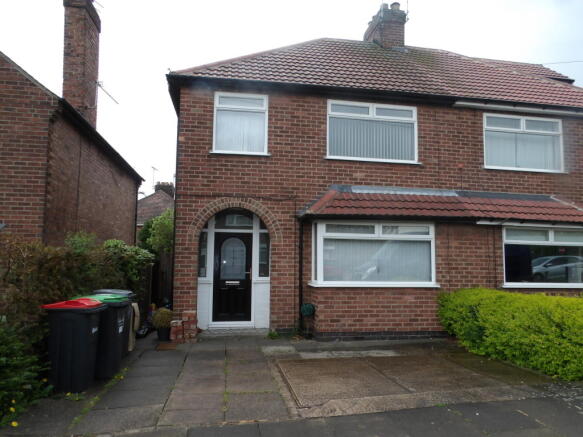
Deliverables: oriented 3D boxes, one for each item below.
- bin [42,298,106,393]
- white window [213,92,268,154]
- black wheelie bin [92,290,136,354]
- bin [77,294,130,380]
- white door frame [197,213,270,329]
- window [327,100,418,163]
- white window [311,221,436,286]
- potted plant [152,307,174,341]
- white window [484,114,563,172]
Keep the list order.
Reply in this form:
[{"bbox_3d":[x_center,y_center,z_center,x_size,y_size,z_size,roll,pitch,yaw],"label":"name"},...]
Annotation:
[{"bbox_3d":[-2.628,1.488,4.876,0.630,1.060,0.530,1,-5,-2],"label":"bin"},{"bbox_3d":[-1.051,-1.959,8.438,1.143,1.298,0.120,2,-5,-10],"label":"white window"},{"bbox_3d":[-2.801,1.626,6.362,0.620,1.050,0.530,2,-5,-7],"label":"black wheelie bin"},{"bbox_3d":[-2.576,1.541,5.441,0.640,1.060,0.540,1,-5,-6],"label":"bin"},{"bbox_3d":[-1.174,1.044,8.263,1.472,2.319,0.140,2,-5,-10],"label":"white door frame"},{"bbox_3d":[1.789,-1.891,8.938,2.121,1.307,0.120,2,-5,-10],"label":"window"},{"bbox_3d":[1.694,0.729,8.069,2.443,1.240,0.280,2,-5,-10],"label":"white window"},{"bbox_3d":[-2.380,1.952,7.611,0.380,0.640,0.380,2,-5,-10],"label":"potted plant"},{"bbox_3d":[5.480,-1.765,9.584,2.131,1.323,0.120,2,-5,-10],"label":"white window"}]

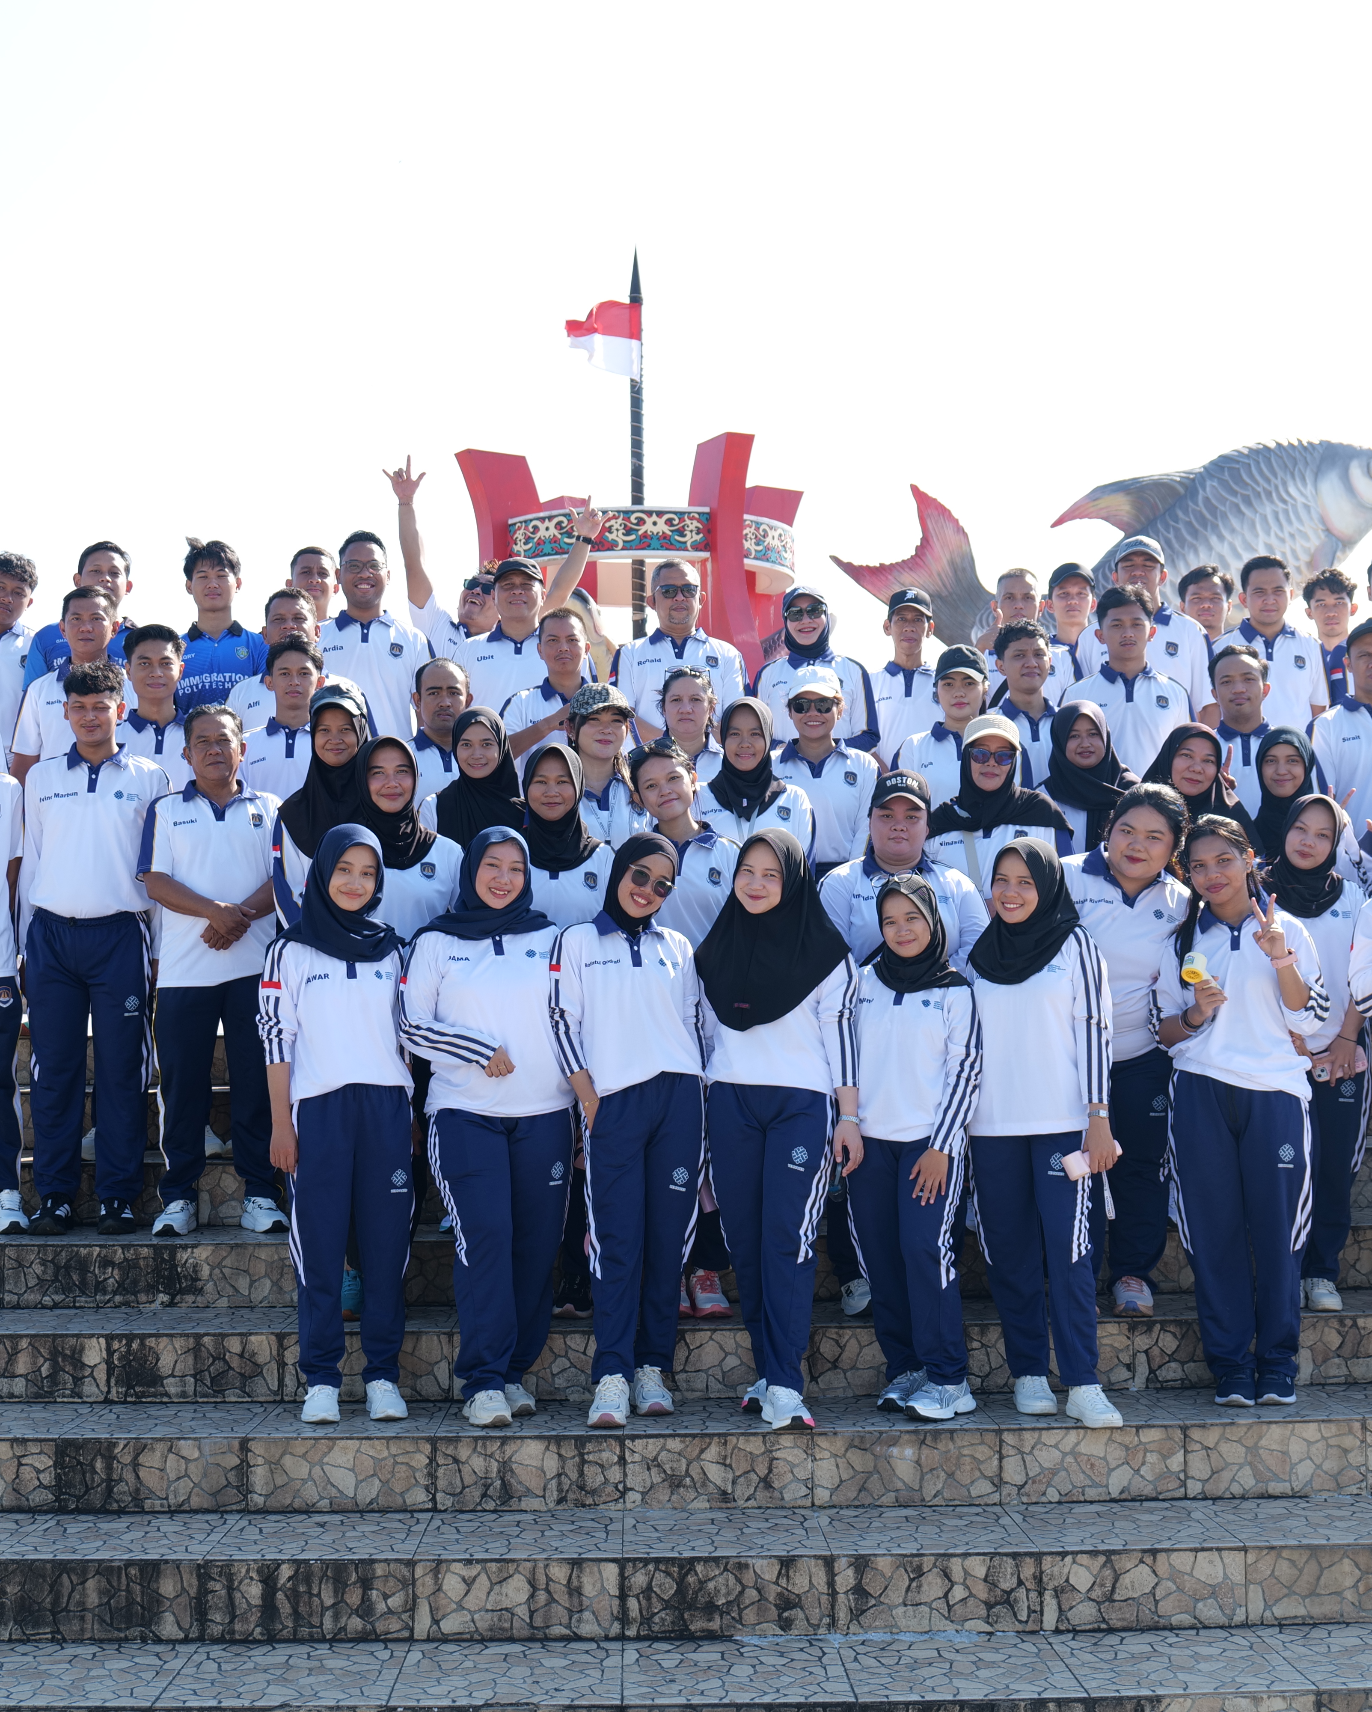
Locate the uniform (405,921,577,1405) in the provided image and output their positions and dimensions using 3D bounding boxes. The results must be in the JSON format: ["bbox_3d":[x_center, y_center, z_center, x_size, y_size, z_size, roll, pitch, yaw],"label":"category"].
[{"bbox_3d":[-0.532,0.836,6.600,0.450,1.310,0.320,0,-2,-14],"label":"uniform"}]

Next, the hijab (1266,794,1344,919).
[{"bbox_3d":[1.844,0.006,7.200,0.260,0.390,0.290,-1,-2,19],"label":"hijab"}]

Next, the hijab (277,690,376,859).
[{"bbox_3d":[-1.094,-0.241,7.555,0.340,0.558,0.300,0,-2,-8],"label":"hijab"}]

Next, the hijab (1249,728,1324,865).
[{"bbox_3d":[1.903,-0.188,7.694,0.266,0.440,0.260,-1,-2,13],"label":"hijab"}]

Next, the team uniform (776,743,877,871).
[{"bbox_3d":[0.467,-0.084,8.070,0.367,0.608,0.250,-1,-2,6],"label":"team uniform"}]

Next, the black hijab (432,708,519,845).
[{"bbox_3d":[-0.647,-0.228,7.550,0.300,0.460,0.300,-1,-2,1],"label":"black hijab"}]

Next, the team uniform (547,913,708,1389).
[{"bbox_3d":[-0.160,0.794,6.548,0.433,1.285,0.280,0,-2,-4],"label":"team uniform"}]

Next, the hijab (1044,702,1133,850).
[{"bbox_3d":[1.269,-0.250,7.633,0.318,0.475,0.270,-1,-2,4],"label":"hijab"}]

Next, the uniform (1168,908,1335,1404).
[{"bbox_3d":[1.562,0.801,6.683,0.453,1.349,0.335,-1,-3,12],"label":"uniform"}]

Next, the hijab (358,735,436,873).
[{"bbox_3d":[-0.861,-0.158,7.200,0.270,0.400,0.290,0,-2,-3],"label":"hijab"}]

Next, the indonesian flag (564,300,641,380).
[{"bbox_3d":[-0.859,-5.317,25.000,0.870,0.830,0.280,0,-2,-6],"label":"indonesian flag"}]

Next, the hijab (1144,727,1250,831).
[{"bbox_3d":[1.611,-0.227,7.620,0.330,0.370,0.300,-1,-2,7],"label":"hijab"}]

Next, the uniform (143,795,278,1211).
[{"bbox_3d":[-1.458,0.449,7.532,0.463,1.338,0.305,0,-3,-16],"label":"uniform"}]

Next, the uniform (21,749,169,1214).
[{"bbox_3d":[-1.857,0.385,7.622,0.454,1.468,0.280,0,-2,-10],"label":"uniform"}]

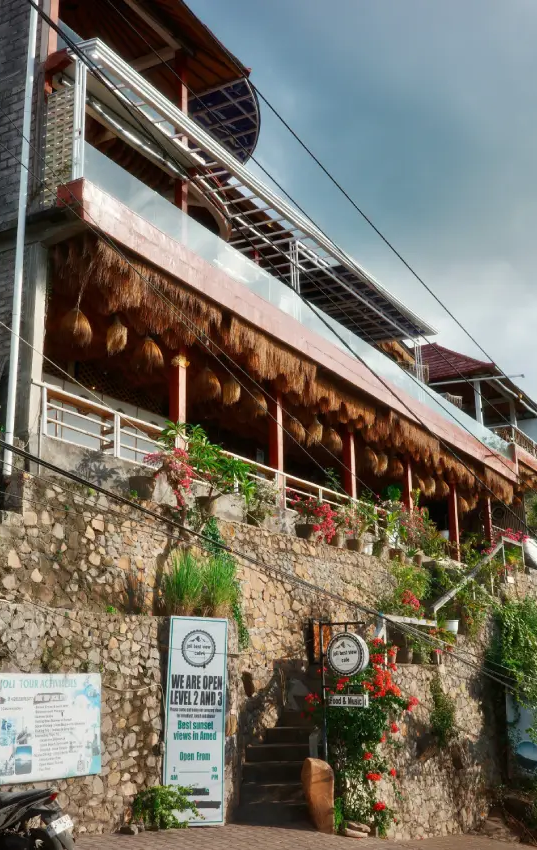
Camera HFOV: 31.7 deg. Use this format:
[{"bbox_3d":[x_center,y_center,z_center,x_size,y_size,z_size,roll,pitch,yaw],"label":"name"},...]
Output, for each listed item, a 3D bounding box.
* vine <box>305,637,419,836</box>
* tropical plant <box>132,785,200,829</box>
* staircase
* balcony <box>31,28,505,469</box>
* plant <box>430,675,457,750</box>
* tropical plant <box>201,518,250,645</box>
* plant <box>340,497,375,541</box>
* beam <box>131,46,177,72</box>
[{"bbox_3d":[1.263,4.101,12.556,0.850,2.400,1.450,-9,-17,28],"label":"vine"},{"bbox_3d":[-1.047,3.878,9.600,0.670,0.430,0.480,0,-16,-6],"label":"tropical plant"},{"bbox_3d":[0.083,4.416,12.425,0.980,1.300,1.650,0,-15,-3],"label":"staircase"},{"bbox_3d":[2.080,-1.837,22.517,1.600,2.900,20.940,-10,-18,29],"label":"balcony"},{"bbox_3d":[2.894,4.738,15.619,0.280,1.170,0.550,-9,-17,28],"label":"plant"},{"bbox_3d":[-0.755,2.765,16.579,0.550,2.250,0.900,-11,-19,29],"label":"tropical plant"},{"bbox_3d":[1.791,1.861,18.798,0.560,0.880,0.620,-9,-17,28],"label":"plant"},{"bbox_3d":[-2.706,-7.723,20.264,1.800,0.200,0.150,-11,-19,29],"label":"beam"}]

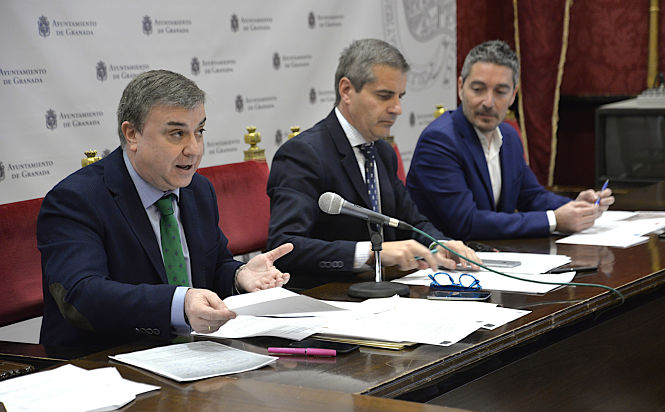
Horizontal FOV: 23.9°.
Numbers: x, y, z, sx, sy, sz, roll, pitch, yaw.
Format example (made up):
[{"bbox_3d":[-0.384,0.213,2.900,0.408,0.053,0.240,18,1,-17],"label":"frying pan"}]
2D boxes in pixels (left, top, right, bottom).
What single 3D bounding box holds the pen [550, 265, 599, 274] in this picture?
[{"bbox_3d":[0.603,0.162,3.920,0.133,0.012,0.012,-3,9,-16],"label":"pen"}]

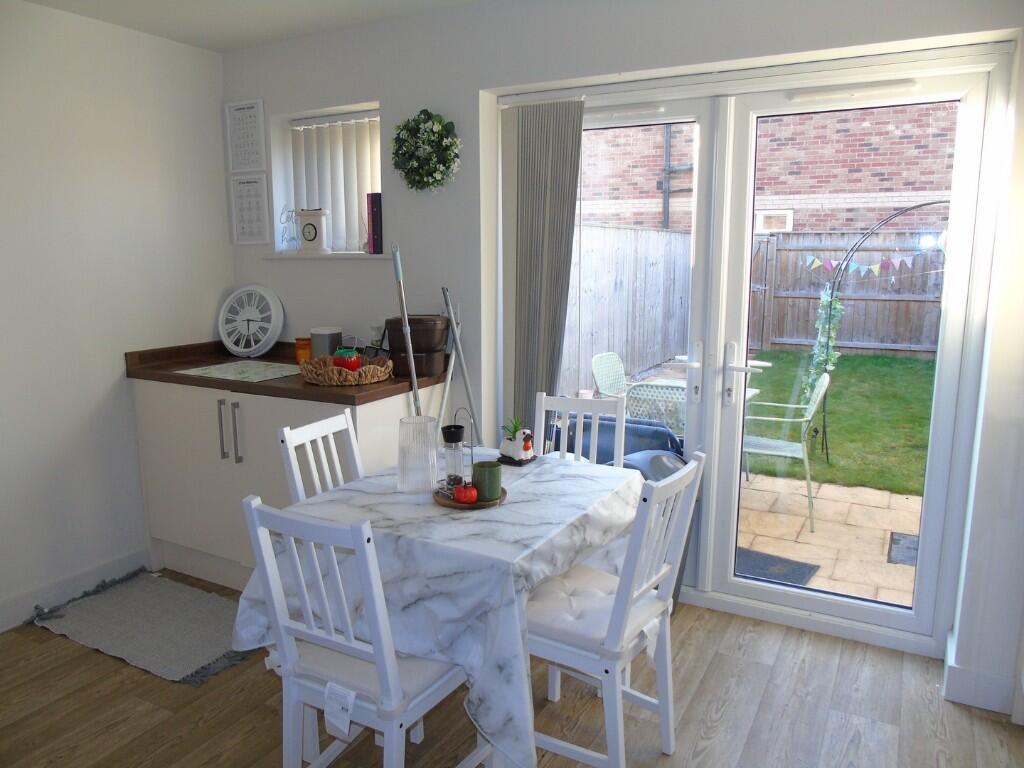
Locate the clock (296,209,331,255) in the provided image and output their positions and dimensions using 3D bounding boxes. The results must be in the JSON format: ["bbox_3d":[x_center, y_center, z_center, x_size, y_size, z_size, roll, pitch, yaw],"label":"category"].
[{"bbox_3d":[-0.922,-0.712,3.463,0.151,0.208,0.060,4,10,23],"label":"clock"}]

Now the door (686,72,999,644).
[{"bbox_3d":[1.141,-0.071,2.627,0.869,1.936,0.070,5,11,28],"label":"door"}]

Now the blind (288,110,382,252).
[{"bbox_3d":[-0.754,-0.899,3.342,0.605,0.607,0.070,5,11,28],"label":"blind"}]

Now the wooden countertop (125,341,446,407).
[{"bbox_3d":[-0.940,-0.073,3.059,1.265,0.104,0.594,5,11,28],"label":"wooden countertop"}]

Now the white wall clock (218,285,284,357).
[{"bbox_3d":[-1.208,-0.287,3.438,0.325,0.325,0.060,3,-2,17],"label":"white wall clock"}]

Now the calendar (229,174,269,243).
[{"bbox_3d":[-1.223,-0.810,3.445,0.229,0.321,0.018,5,11,28],"label":"calendar"}]

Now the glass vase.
[{"bbox_3d":[-0.265,0.195,2.074,0.108,0.193,0.108,0,10,0],"label":"glass vase"}]

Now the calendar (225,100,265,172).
[{"bbox_3d":[-1.226,-1.136,3.393,0.239,0.316,0.018,5,11,28],"label":"calendar"}]

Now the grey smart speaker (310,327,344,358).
[{"bbox_3d":[-0.804,-0.155,3.194,0.120,0.161,0.120,5,11,28],"label":"grey smart speaker"}]

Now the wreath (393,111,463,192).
[{"bbox_3d":[-0.349,-0.957,3.027,0.322,0.311,0.090,5,11,27],"label":"wreath"}]

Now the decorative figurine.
[{"bbox_3d":[0.016,0.175,2.349,0.105,0.138,0.110,-8,13,-39],"label":"decorative figurine"}]

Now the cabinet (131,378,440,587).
[{"bbox_3d":[-0.958,0.413,3.263,1.226,0.876,0.628,5,11,27],"label":"cabinet"}]

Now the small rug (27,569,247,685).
[{"bbox_3d":[-1.341,0.914,2.873,0.965,0.016,0.523,6,11,30],"label":"small rug"}]

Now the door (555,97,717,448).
[{"bbox_3d":[0.380,-0.139,3.043,0.844,1.899,0.070,5,11,27],"label":"door"}]

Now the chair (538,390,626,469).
[{"bbox_3d":[0.184,0.516,2.593,0.412,0.894,0.492,3,10,18],"label":"chair"}]

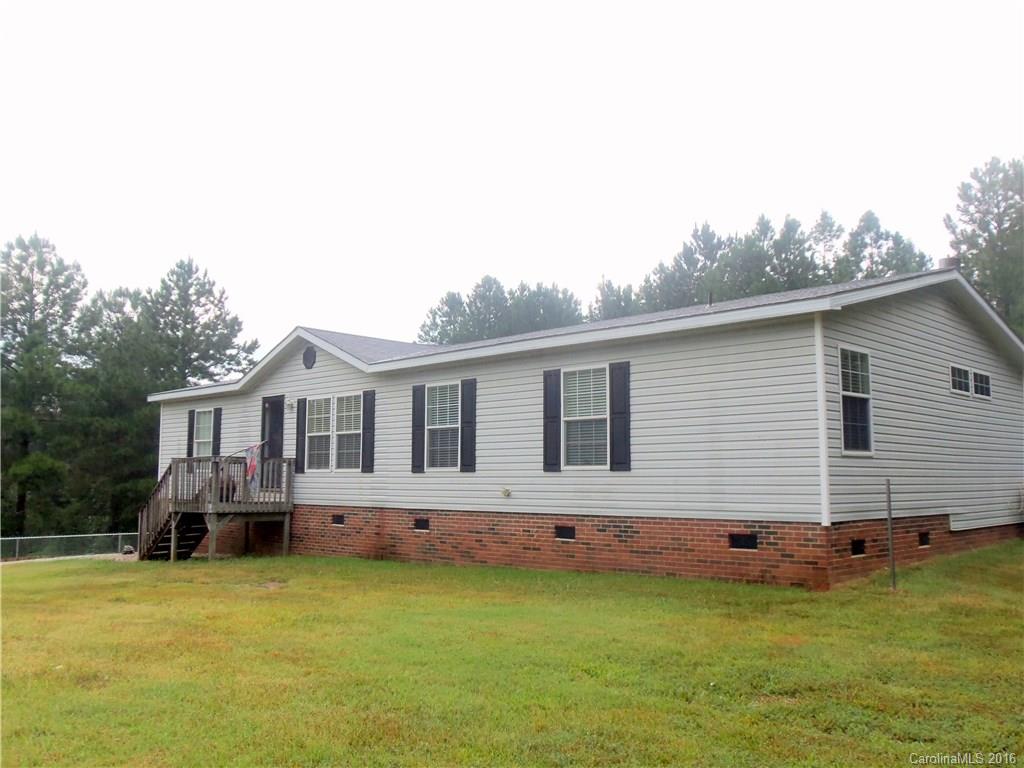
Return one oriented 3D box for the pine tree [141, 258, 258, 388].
[{"bbox_3d":[-14.800,1.146,38.205,6.200,14.200,6.200,0,-6,0],"label":"pine tree"}]

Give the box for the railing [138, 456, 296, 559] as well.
[{"bbox_3d":[-6.475,2.745,18.048,3.245,2.200,1.780,-6,-9,44],"label":"railing"}]

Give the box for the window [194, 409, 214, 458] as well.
[{"bbox_3d":[-7.578,1.382,20.321,0.890,1.520,0.090,-6,-9,41],"label":"window"}]

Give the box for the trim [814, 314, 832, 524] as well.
[{"bbox_3d":[3.858,0.422,10.300,0.080,2.646,0.080,-6,-9,44],"label":"trim"}]

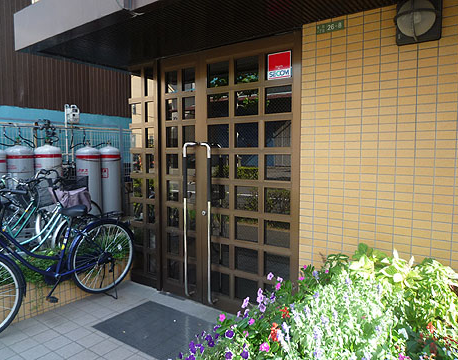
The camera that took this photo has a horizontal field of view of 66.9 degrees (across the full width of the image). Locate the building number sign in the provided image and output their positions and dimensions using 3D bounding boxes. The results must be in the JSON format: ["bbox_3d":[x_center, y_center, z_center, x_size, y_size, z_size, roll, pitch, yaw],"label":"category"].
[{"bbox_3d":[0.642,-0.976,2.212,0.180,0.060,0.010,3,5,34],"label":"building number sign"}]

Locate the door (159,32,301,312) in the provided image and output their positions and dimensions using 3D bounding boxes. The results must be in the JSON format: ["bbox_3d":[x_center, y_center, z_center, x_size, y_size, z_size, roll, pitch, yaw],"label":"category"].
[{"bbox_3d":[-0.067,0.017,2.839,1.380,2.170,0.100,3,5,34],"label":"door"}]

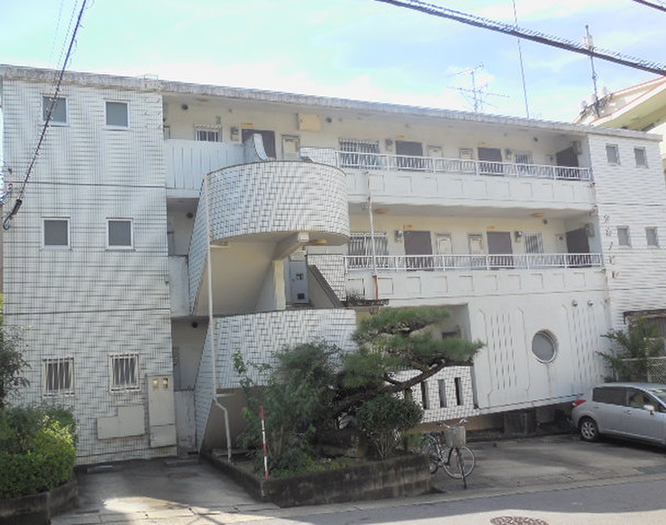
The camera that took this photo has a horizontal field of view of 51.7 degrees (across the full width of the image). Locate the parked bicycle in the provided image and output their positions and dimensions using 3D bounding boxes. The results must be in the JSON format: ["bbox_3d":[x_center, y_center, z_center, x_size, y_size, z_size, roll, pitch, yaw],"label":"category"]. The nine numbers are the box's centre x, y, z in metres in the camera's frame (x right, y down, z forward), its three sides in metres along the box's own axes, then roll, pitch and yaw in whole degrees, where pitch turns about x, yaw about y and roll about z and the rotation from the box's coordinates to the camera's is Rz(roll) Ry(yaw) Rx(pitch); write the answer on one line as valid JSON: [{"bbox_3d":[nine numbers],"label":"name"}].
[{"bbox_3d":[1.972,3.339,12.180,0.580,1.050,1.720,-1,-7,-24],"label":"parked bicycle"}]

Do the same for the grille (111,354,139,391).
[{"bbox_3d":[-4.263,2.259,14.081,0.590,0.770,0.100,-1,-7,-26],"label":"grille"}]

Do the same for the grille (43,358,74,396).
[{"bbox_3d":[-5.390,2.265,13.521,0.570,0.755,0.100,-1,-7,-26],"label":"grille"}]

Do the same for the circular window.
[{"bbox_3d":[5.895,2.339,19.216,0.945,0.945,0.130,-1,-7,-26],"label":"circular window"}]

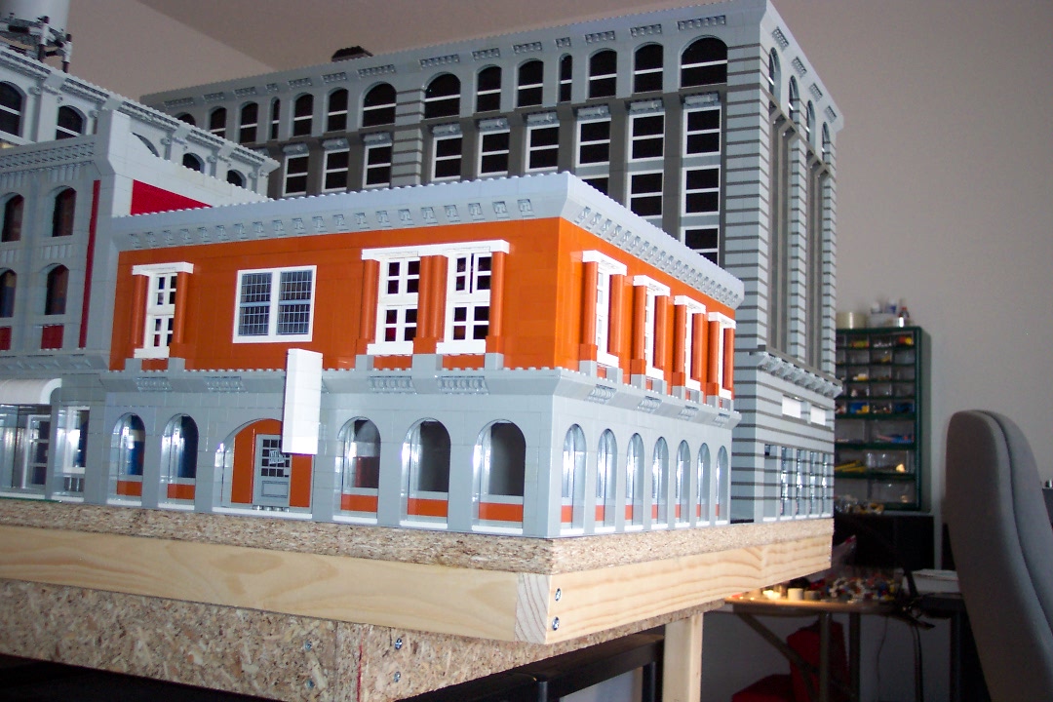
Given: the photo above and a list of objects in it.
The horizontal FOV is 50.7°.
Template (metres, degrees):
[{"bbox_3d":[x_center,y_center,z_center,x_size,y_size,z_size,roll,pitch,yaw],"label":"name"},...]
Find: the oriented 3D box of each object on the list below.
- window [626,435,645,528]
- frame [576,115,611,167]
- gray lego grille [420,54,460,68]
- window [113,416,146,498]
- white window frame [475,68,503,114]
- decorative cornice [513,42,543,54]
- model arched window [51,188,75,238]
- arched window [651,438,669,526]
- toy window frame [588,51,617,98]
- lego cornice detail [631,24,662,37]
[{"bbox_3d":[0.067,0.084,0.719,0.008,0.061,0.032,-1,-7,27],"label":"window"},{"bbox_3d":[0.069,-0.207,1.109,0.040,0.048,0.009,-1,-7,27],"label":"frame"},{"bbox_3d":[-0.091,-0.307,1.176,0.048,0.009,0.007,-1,-7,27],"label":"gray lego grille"},{"bbox_3d":[-0.267,0.073,0.758,0.032,0.059,0.011,-1,-7,27],"label":"window"},{"bbox_3d":[-0.038,-0.270,1.157,0.032,0.051,0.010,-1,-7,27],"label":"white window frame"},{"bbox_3d":[0.002,-0.310,1.139,0.032,0.011,0.008,-1,-7,27],"label":"decorative cornice"},{"bbox_3d":[-0.340,-0.102,0.818,0.031,0.038,0.008,-1,-7,27],"label":"model arched window"},{"bbox_3d":[0.087,0.090,0.767,0.010,0.063,0.032,-1,-7,27],"label":"arched window"},{"bbox_3d":[0.076,-0.272,1.099,0.032,0.051,0.010,-1,-7,27],"label":"toy window frame"},{"bbox_3d":[0.116,-0.312,1.081,0.032,0.011,0.008,-1,-7,27],"label":"lego cornice detail"}]

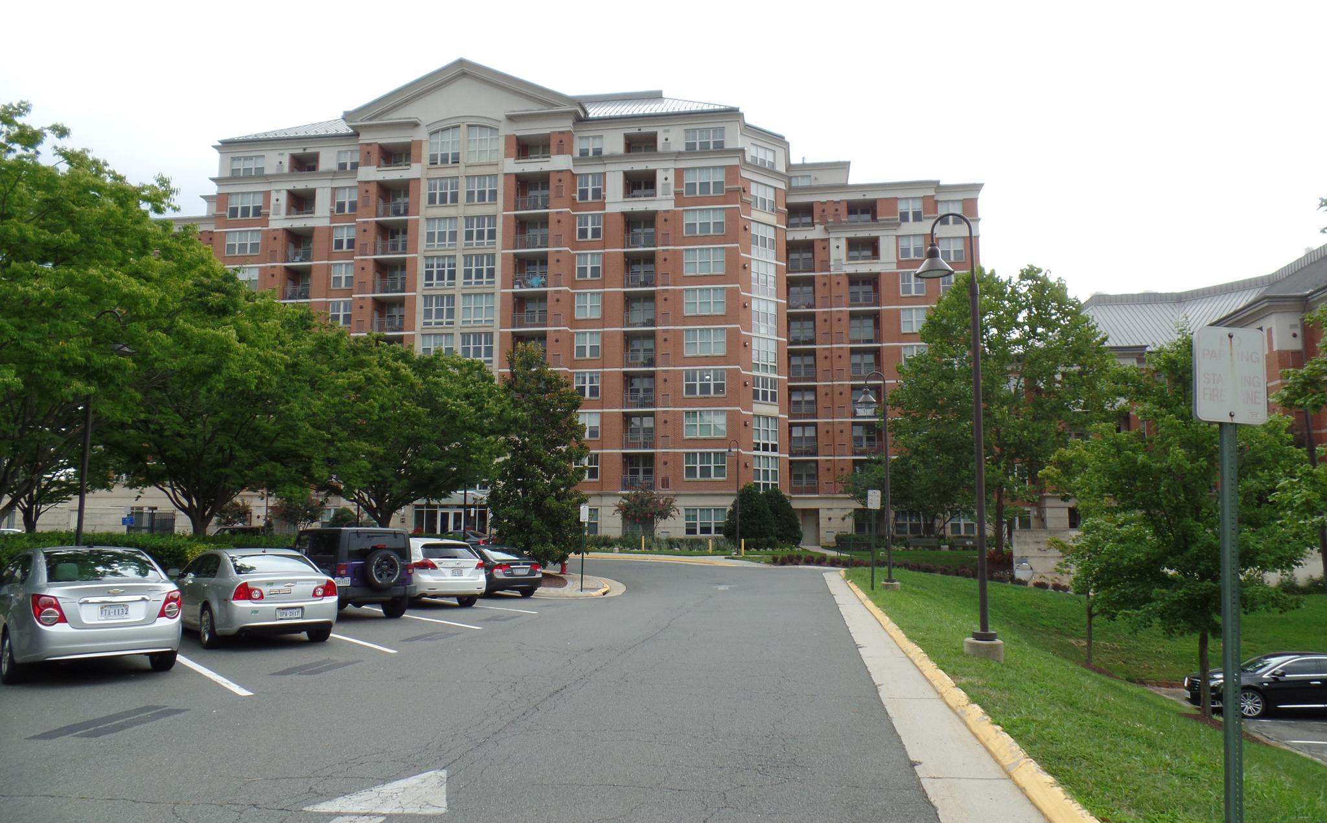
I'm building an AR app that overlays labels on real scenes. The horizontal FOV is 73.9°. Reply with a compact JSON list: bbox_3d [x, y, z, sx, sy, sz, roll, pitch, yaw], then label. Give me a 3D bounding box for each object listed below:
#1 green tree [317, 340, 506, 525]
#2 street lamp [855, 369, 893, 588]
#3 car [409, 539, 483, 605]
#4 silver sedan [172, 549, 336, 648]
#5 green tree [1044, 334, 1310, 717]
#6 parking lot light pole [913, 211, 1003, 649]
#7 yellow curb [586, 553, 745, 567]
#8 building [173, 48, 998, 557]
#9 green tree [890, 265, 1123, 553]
[{"bbox_3d":[-7.752,1.442,26.029,6.400,7.400,6.200,0,-7,0],"label":"green tree"},{"bbox_3d":[5.479,1.726,22.799,0.927,5.639,0.500,-1,-7,9],"label":"street lamp"},{"bbox_3d":[-5.950,3.746,20.792,1.900,1.610,4.750,6,-9,-39],"label":"car"},{"bbox_3d":[-6.880,3.024,14.885,1.790,1.450,4.850,5,-9,-36],"label":"silver sedan"},{"bbox_3d":[10.678,2.232,18.265,5.517,7.860,5.300,0,-7,0],"label":"green tree"},{"bbox_3d":[3.734,0.237,11.245,0.935,5.642,0.500,-1,-7,9],"label":"parking lot light pole"},{"bbox_3d":[-0.117,7.051,41.528,1.000,0.180,12.088,6,-9,-39],"label":"yellow curb"},{"bbox_3d":[-9.053,-7.256,75.461,70.000,36.700,25.000,-1,-7,8],"label":"building"},{"bbox_3d":[18.104,-0.270,46.416,12.325,15.357,11.000,0,-7,0],"label":"green tree"}]

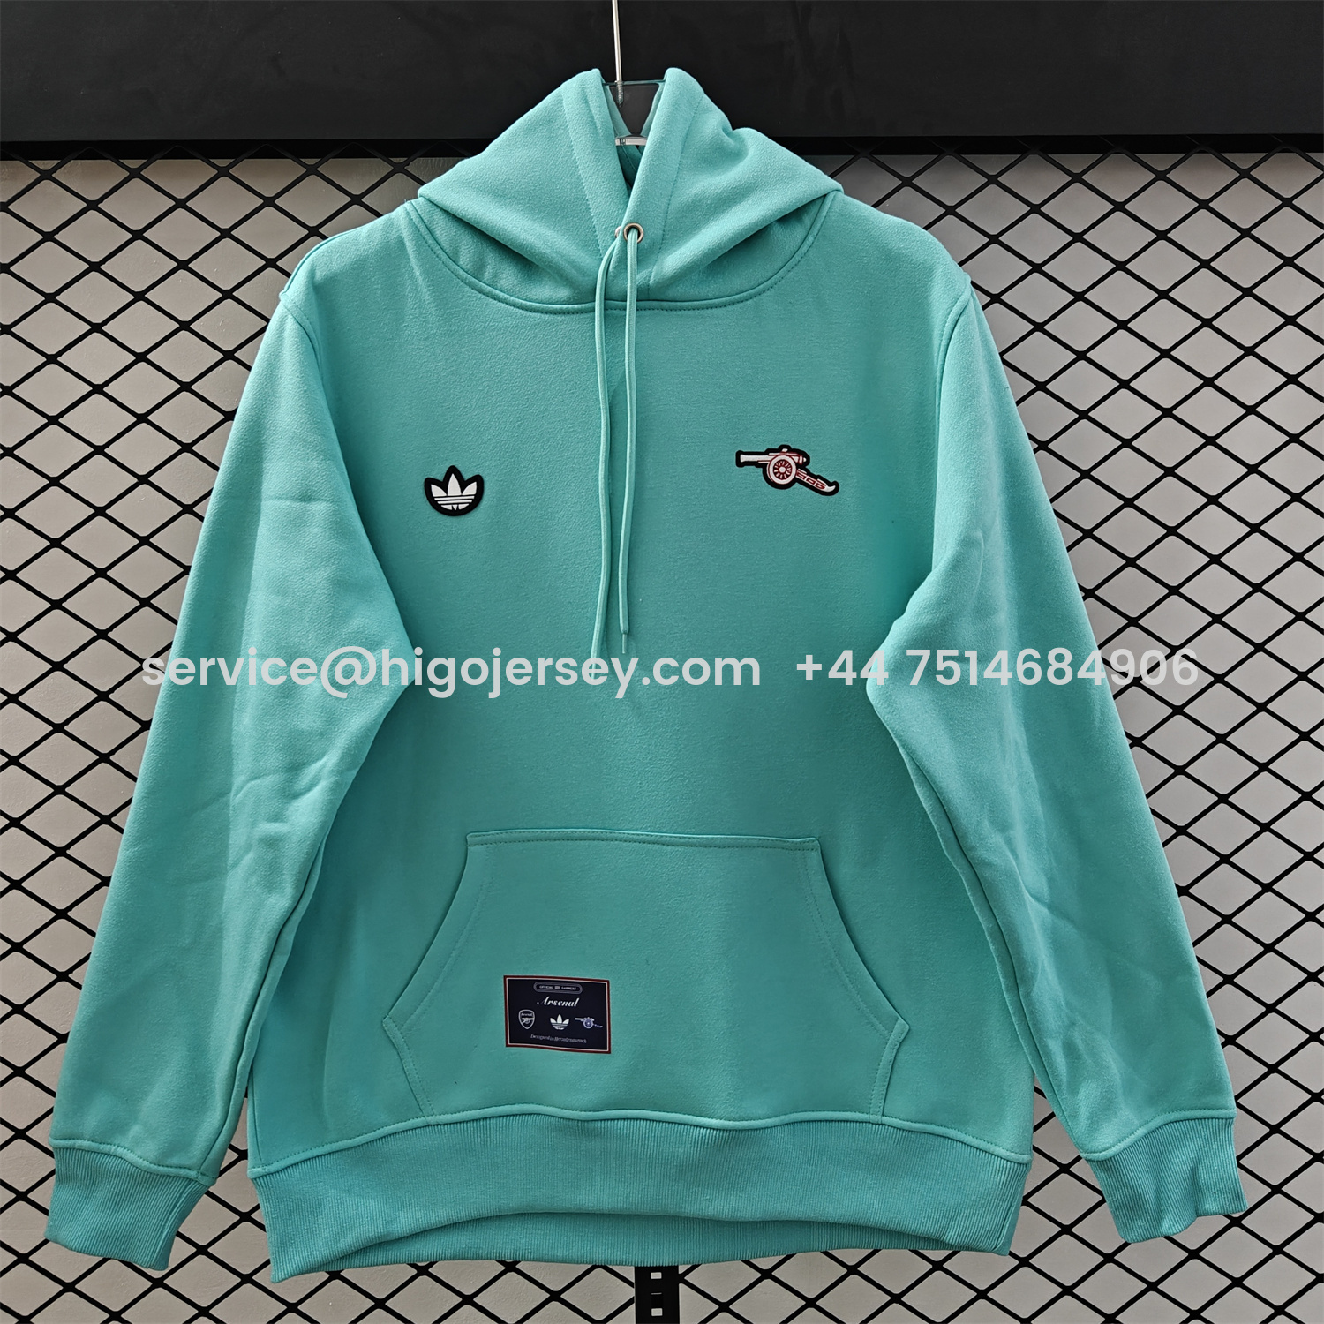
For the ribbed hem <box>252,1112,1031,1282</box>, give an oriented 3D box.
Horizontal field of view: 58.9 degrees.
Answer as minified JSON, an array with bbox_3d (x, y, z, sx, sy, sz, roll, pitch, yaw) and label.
[{"bbox_3d":[-0.014,0.350,0.782,0.520,0.122,0.090,-1,0,-2],"label":"ribbed hem"}]

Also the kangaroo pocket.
[{"bbox_3d":[-0.011,0.203,0.760,0.343,0.191,0.040,-1,0,-2],"label":"kangaroo pocket"}]

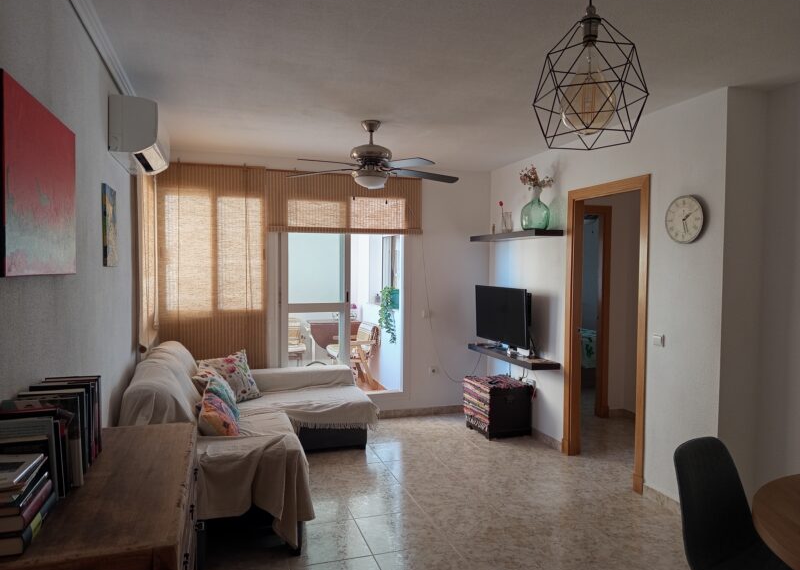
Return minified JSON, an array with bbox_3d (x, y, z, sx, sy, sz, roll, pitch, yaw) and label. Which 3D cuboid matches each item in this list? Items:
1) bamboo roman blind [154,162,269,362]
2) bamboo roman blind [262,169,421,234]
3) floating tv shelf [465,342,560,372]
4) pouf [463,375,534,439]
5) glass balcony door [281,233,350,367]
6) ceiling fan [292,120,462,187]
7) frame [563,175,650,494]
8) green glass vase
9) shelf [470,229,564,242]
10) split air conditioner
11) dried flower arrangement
[{"bbox_3d":[-1.636,-0.136,4.908,0.930,1.870,0.050,0,2,-18],"label":"bamboo roman blind"},{"bbox_3d":[-0.489,-0.776,5.254,1.510,0.550,0.060,0,2,-18],"label":"bamboo roman blind"},{"bbox_3d":[1.012,0.653,5.127,0.265,0.050,1.220,0,2,-18],"label":"floating tv shelf"},{"bbox_3d":[0.904,1.113,5.133,0.450,0.460,0.530,0,2,-18],"label":"pouf"},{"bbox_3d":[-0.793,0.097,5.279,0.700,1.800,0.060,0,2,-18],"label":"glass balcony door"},{"bbox_3d":[-0.186,-0.892,3.833,1.280,0.460,1.280,0,2,-18],"label":"ceiling fan"},{"bbox_3d":[1.534,0.319,4.106,0.125,2.120,0.920,0,2,-18],"label":"frame"},{"bbox_3d":[1.149,-0.643,4.696,0.245,0.390,0.245,0,2,-18],"label":"green glass vase"},{"bbox_3d":[1.027,-0.444,5.078,0.265,0.047,1.220,0,2,-18],"label":"shelf"},{"bbox_3d":[-1.468,-0.830,3.166,0.230,0.290,0.690,0,2,-18],"label":"split air conditioner"},{"bbox_3d":[1.146,-0.908,4.686,0.250,0.240,0.280,0,2,-18],"label":"dried flower arrangement"}]

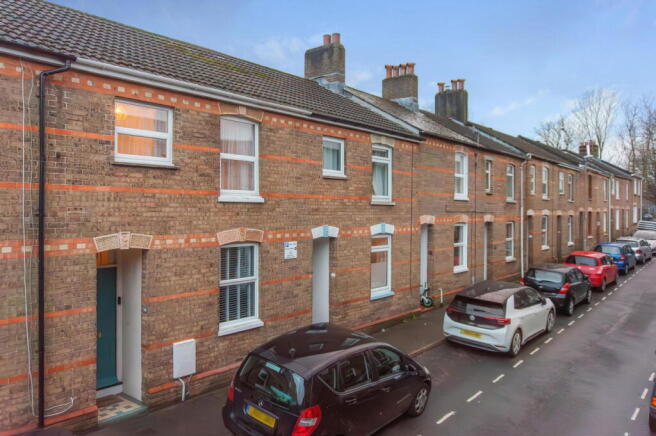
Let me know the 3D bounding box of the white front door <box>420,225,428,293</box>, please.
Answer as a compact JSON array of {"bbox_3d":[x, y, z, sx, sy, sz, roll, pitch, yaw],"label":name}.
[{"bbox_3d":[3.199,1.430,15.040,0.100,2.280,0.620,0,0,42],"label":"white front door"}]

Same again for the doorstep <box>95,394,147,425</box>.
[{"bbox_3d":[-3.495,3.099,7.385,0.755,0.139,0.775,0,0,42],"label":"doorstep"}]

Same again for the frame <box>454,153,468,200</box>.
[{"bbox_3d":[5.083,-1.589,17.490,0.150,1.833,1.080,0,0,42],"label":"frame"}]

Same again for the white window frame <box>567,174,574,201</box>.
[{"bbox_3d":[15.457,-1.909,29.104,0.150,1.707,1.050,0,0,42],"label":"white window frame"}]

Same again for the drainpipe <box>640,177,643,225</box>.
[{"bbox_3d":[35.119,-1.706,50.907,0.110,5.537,0.110,0,0,0],"label":"drainpipe"}]

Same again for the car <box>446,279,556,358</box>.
[{"bbox_3d":[4.916,2.533,12.673,1.798,1.559,4.231,0,1,41],"label":"car"}]

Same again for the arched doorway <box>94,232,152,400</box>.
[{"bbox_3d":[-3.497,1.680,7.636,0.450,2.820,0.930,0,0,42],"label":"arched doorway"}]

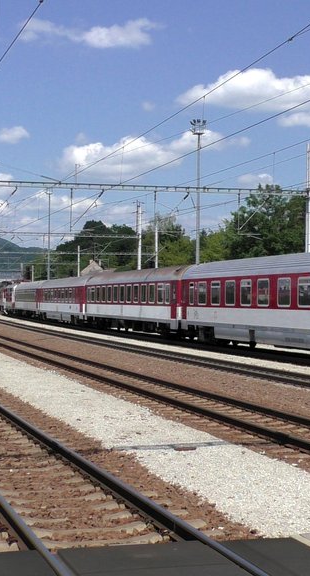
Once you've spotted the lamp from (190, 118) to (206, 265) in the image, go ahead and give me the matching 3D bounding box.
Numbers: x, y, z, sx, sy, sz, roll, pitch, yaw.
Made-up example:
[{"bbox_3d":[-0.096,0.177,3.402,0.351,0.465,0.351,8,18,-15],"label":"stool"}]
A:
[{"bbox_3d":[4.305,-6.663,105.000,1.600,21.170,1.600,1,-1,0],"label":"lamp"}]

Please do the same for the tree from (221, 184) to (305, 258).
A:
[{"bbox_3d":[11.886,-3.699,112.000,8.800,14.600,8.800,1,-1,0],"label":"tree"}]

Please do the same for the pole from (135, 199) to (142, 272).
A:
[{"bbox_3d":[-1.603,-2.437,104.000,0.480,12.560,0.480,1,-1,0],"label":"pole"}]

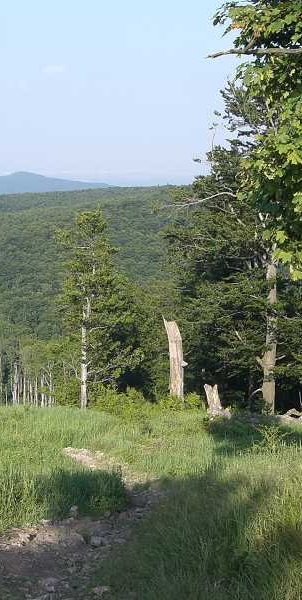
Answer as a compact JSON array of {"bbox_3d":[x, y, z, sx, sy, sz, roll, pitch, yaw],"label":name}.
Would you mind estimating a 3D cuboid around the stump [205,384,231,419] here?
[{"bbox_3d":[1.302,2.008,17.200,0.548,0.705,0.460,0,8,0],"label":"stump"}]

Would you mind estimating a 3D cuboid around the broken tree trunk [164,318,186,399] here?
[{"bbox_3d":[0.562,1.459,21.000,0.526,2.033,0.420,0,8,0],"label":"broken tree trunk"}]

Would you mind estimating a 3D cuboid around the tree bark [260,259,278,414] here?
[{"bbox_3d":[2.609,0.822,19.500,0.400,3.486,0.400,0,8,0],"label":"tree bark"}]

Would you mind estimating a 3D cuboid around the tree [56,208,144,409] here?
[{"bbox_3d":[-1.818,0.335,31.000,3.106,7.130,3.000,0,8,0],"label":"tree"}]

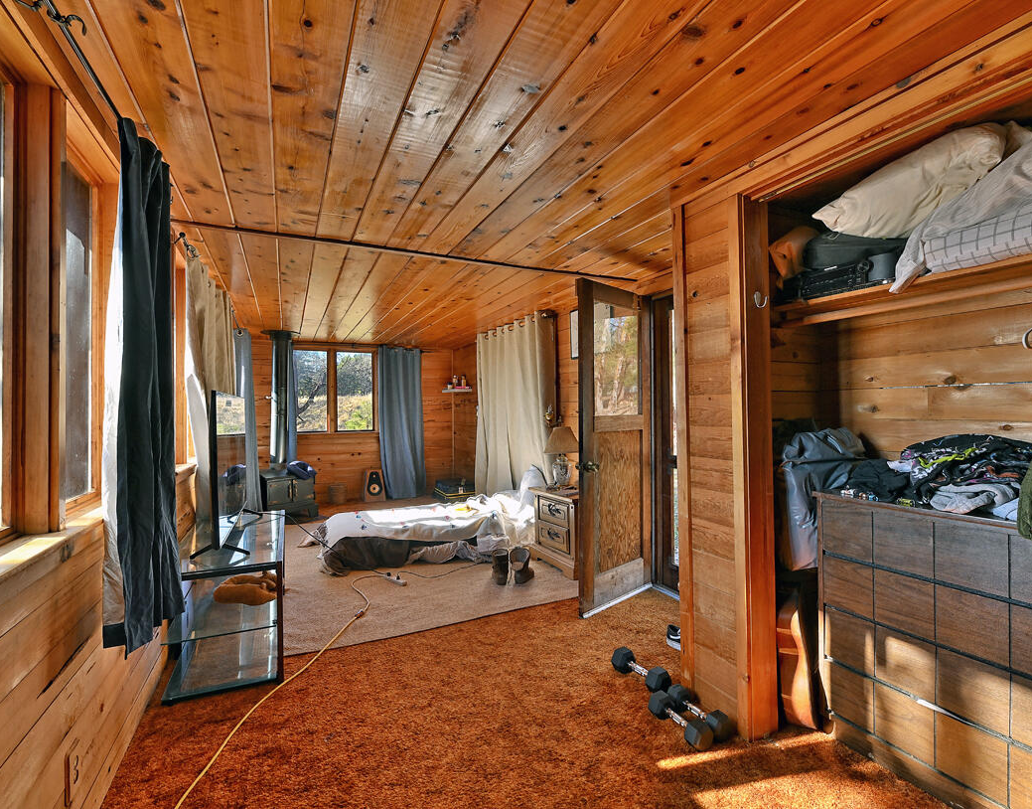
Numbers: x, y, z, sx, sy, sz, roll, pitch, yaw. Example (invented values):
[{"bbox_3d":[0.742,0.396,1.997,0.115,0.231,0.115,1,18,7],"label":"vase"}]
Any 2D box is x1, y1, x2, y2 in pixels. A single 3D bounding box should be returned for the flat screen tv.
[{"bbox_3d":[-1.651,0.355,2.755,0.240,0.810,1.260,-1,-1,-25],"label":"flat screen tv"}]

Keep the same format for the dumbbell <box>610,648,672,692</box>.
[{"bbox_3d":[0.581,1.233,2.197,0.095,0.088,0.266,0,-1,-36],"label":"dumbbell"}]

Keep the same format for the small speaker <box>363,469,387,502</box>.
[{"bbox_3d":[-1.974,1.123,6.600,0.280,0.455,0.240,-1,-1,-26],"label":"small speaker"}]

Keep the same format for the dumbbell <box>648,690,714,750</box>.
[{"bbox_3d":[0.645,1.229,1.856,0.088,0.080,0.258,-1,-1,-26],"label":"dumbbell"}]

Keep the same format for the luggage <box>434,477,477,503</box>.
[{"bbox_3d":[-0.903,1.211,6.657,0.390,0.250,0.640,-1,-1,-26],"label":"luggage"}]

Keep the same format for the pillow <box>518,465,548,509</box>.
[{"bbox_3d":[0.140,0.773,4.346,0.170,0.430,0.480,17,-8,-25],"label":"pillow"}]

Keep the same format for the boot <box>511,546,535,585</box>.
[{"bbox_3d":[0.057,1.181,3.505,0.120,0.222,0.275,-1,-1,26],"label":"boot"}]

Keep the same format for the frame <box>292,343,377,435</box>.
[{"bbox_3d":[-2.483,-0.196,6.439,1.180,1.200,0.100,0,-1,-26],"label":"frame"}]

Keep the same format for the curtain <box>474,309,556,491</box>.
[{"bbox_3d":[-0.090,0.200,5.101,0.180,2.150,1.700,0,-1,-26],"label":"curtain"}]

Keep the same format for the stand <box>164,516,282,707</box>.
[{"bbox_3d":[-1.550,1.018,2.630,0.475,0.565,1.220,0,-1,-26],"label":"stand"}]

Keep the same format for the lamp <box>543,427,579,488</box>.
[{"bbox_3d":[0.390,0.452,4.034,0.320,0.512,0.320,-1,-1,0],"label":"lamp"}]

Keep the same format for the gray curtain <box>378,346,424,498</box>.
[{"bbox_3d":[-1.624,0.262,6.775,0.640,2.170,0.130,-1,-1,-26],"label":"gray curtain"}]

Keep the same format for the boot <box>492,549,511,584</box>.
[{"bbox_3d":[-0.120,1.173,3.512,0.110,0.225,0.290,-1,-1,-8],"label":"boot"}]

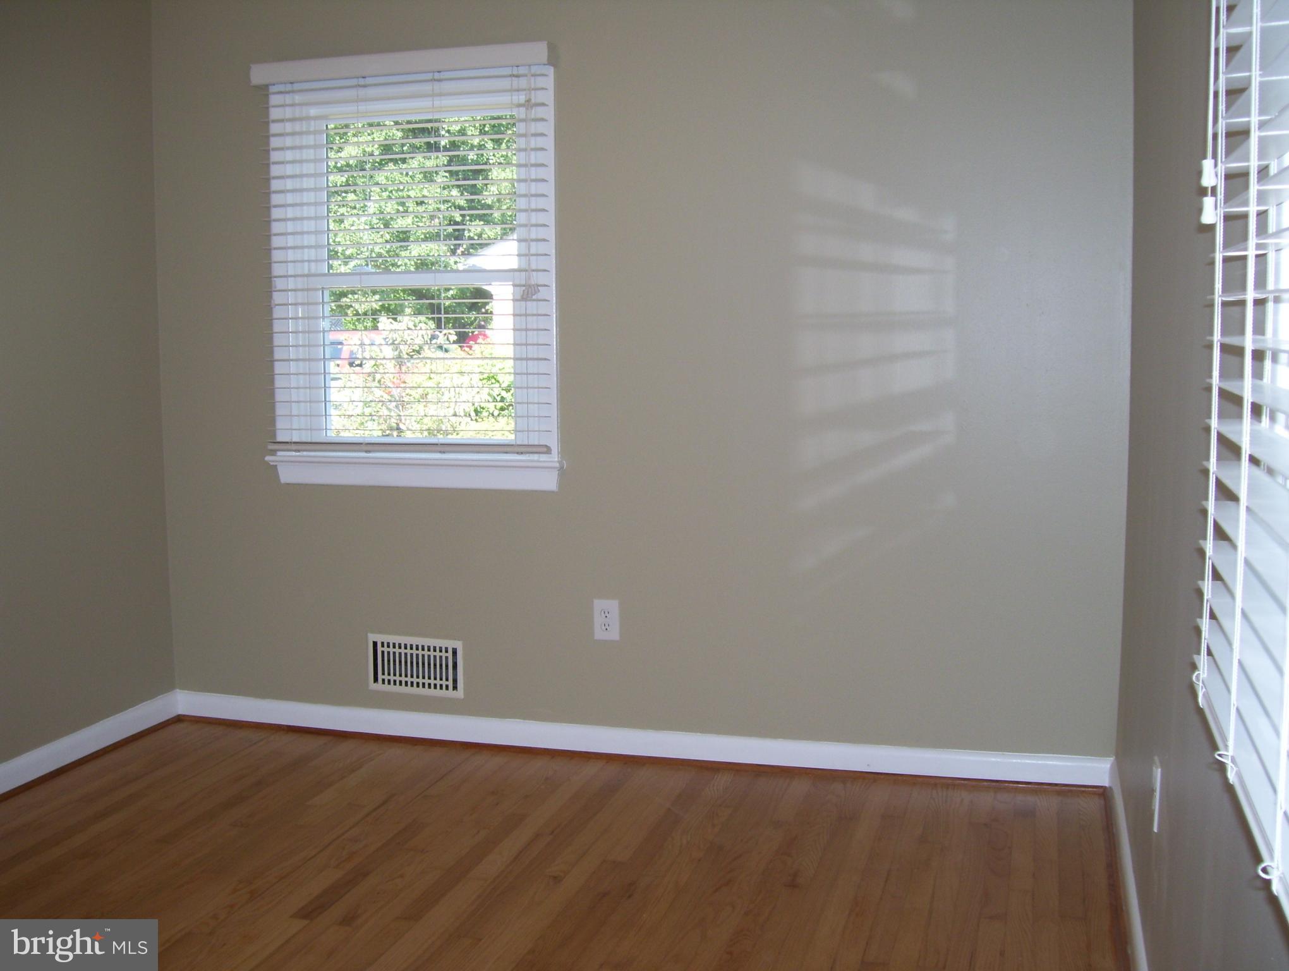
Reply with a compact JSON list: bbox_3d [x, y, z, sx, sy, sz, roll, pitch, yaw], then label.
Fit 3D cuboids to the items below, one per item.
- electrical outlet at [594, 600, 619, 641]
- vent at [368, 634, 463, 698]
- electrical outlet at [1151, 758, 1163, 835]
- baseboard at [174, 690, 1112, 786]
[{"bbox_3d":[-0.113,0.402,4.003,0.079,0.125,0.009,1,6,16],"label":"electrical outlet"},{"bbox_3d":[-0.718,0.566,4.197,0.327,0.183,0.012,1,6,16],"label":"vent"},{"bbox_3d":[0.924,0.557,2.420,0.009,0.125,0.078,1,6,16],"label":"electrical outlet"},{"bbox_3d":[-0.136,0.751,4.044,2.932,0.087,0.017,1,6,16],"label":"baseboard"}]

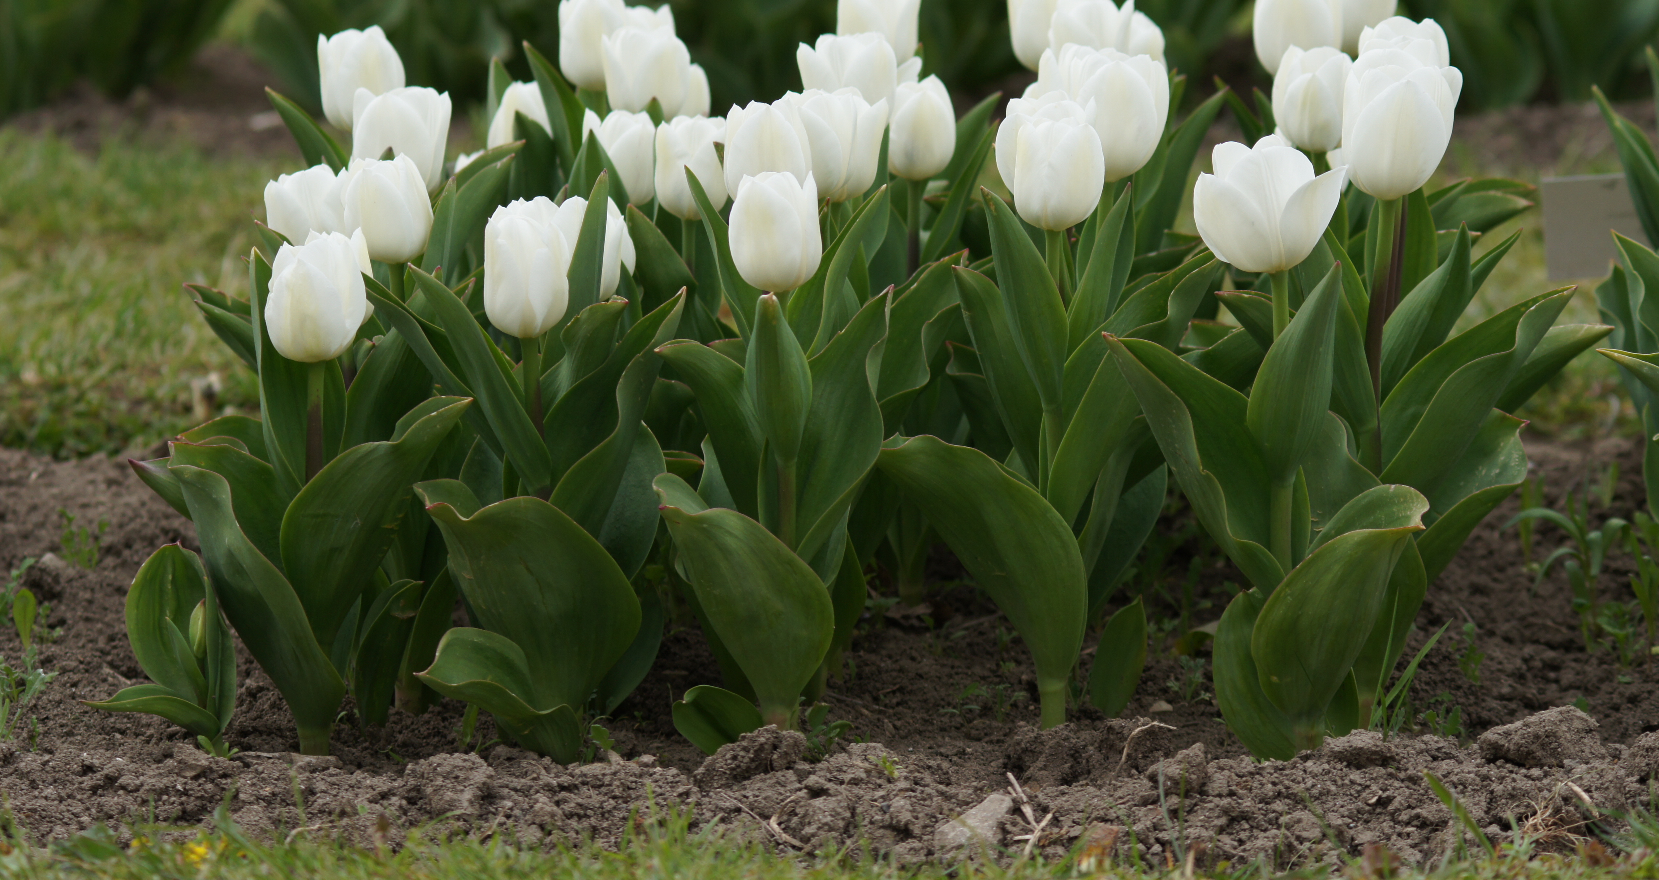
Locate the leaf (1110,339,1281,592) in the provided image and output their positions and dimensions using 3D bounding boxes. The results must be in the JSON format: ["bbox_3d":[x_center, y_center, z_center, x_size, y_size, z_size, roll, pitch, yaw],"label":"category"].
[{"bbox_3d":[0.216,0.014,4.040,0.064,0.176,0.055,-33,10,-14],"label":"leaf"}]

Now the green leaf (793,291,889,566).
[{"bbox_3d":[0.006,-0.008,4.090,0.055,0.166,0.045,17,11,-3],"label":"green leaf"}]

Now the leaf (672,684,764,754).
[{"bbox_3d":[-0.060,0.150,3.720,0.048,0.034,0.030,0,12,0],"label":"leaf"}]

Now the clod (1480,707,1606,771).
[{"bbox_3d":[0.411,0.171,3.980,0.074,0.032,0.055,0,16,0],"label":"clod"}]

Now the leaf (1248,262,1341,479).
[{"bbox_3d":[0.246,-0.035,3.660,0.041,0.117,0.040,8,12,-2],"label":"leaf"}]

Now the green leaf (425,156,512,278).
[{"bbox_3d":[-0.236,-0.141,4.500,0.057,0.085,0.040,0,10,0],"label":"green leaf"}]

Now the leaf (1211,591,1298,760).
[{"bbox_3d":[0.246,0.135,3.960,0.053,0.100,0.040,0,16,0],"label":"leaf"}]

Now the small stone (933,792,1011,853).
[{"bbox_3d":[0.077,0.206,3.729,0.042,0.028,0.032,0,13,0],"label":"small stone"}]

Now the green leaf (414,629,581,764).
[{"bbox_3d":[-0.183,0.142,3.843,0.093,0.074,0.060,0,13,0],"label":"green leaf"}]

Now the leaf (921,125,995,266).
[{"bbox_3d":[0.077,-0.144,4.130,0.023,0.095,0.025,25,12,-6],"label":"leaf"}]

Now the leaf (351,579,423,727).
[{"bbox_3d":[-0.263,0.127,4.110,0.037,0.088,0.030,12,11,-2],"label":"leaf"}]

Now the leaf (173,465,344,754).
[{"bbox_3d":[-0.318,0.095,3.852,0.054,0.173,0.055,-23,12,5],"label":"leaf"}]

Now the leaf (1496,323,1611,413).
[{"bbox_3d":[0.458,-0.042,4.450,0.089,0.062,0.050,0,10,0],"label":"leaf"}]

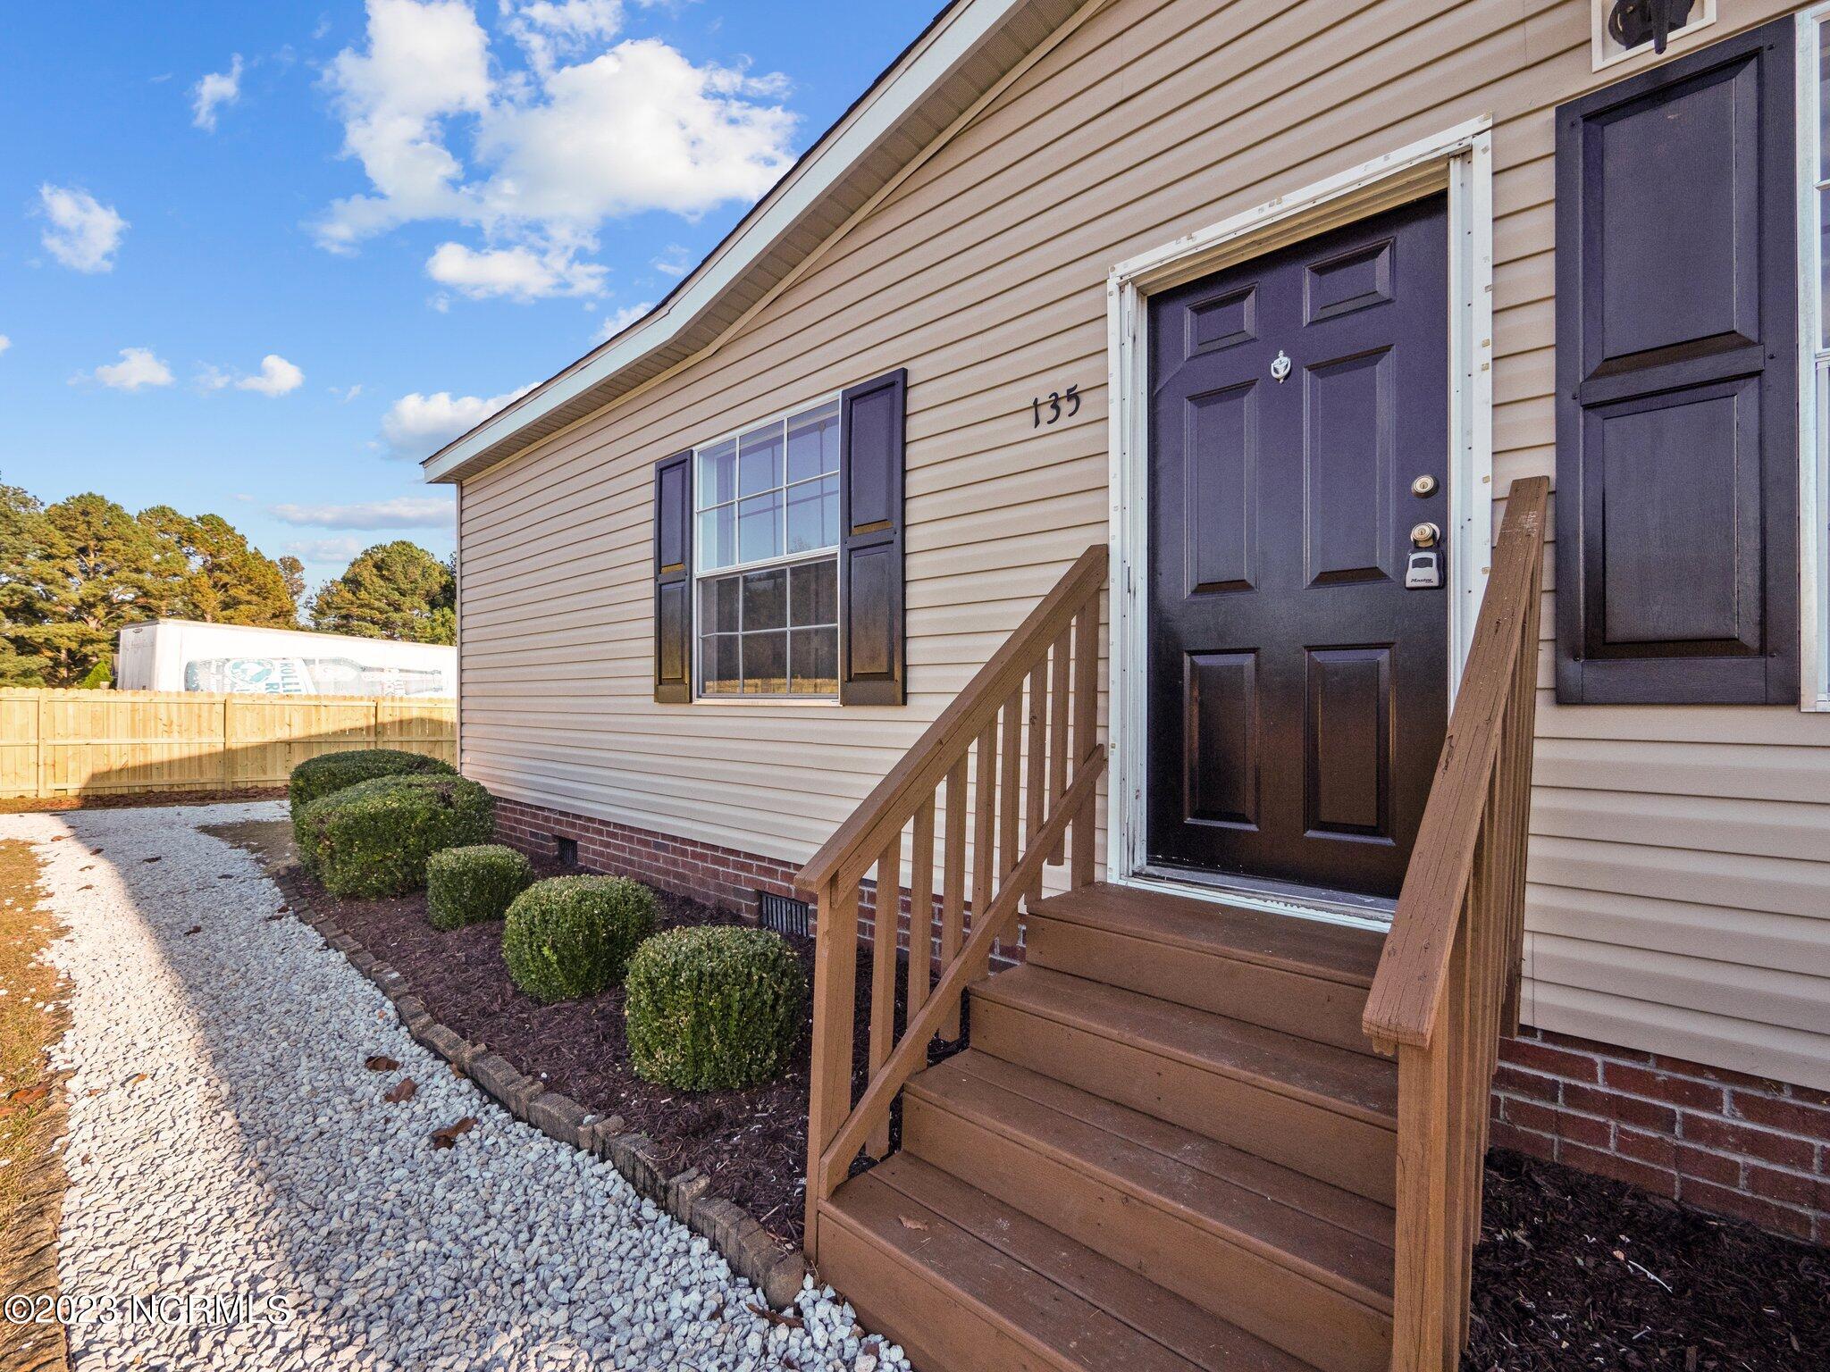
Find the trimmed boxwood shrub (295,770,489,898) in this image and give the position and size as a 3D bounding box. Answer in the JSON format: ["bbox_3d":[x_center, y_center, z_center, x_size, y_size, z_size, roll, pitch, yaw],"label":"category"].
[{"bbox_3d":[-3.288,0.892,4.769,1.100,0.670,0.930,-1,-1,40],"label":"trimmed boxwood shrub"}]

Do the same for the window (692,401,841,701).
[{"bbox_3d":[-0.780,-0.622,3.814,1.198,1.439,0.080,-1,-1,40],"label":"window"}]

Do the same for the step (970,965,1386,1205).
[{"bbox_3d":[0.647,0.900,1.758,1.054,0.171,0.293,-1,-1,40],"label":"step"}]

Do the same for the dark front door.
[{"bbox_3d":[1.152,-0.374,2.301,0.854,1.968,0.045,-1,-1,40],"label":"dark front door"}]

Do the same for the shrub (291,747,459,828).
[{"bbox_3d":[-4.161,0.864,5.712,1.050,0.750,1.020,-1,-1,40],"label":"shrub"}]

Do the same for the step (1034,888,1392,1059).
[{"bbox_3d":[0.893,0.745,2.050,1.054,0.168,0.469,-1,-1,40],"label":"step"}]

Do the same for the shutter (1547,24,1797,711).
[{"bbox_3d":[1.697,-0.677,1.668,0.378,1.438,0.030,-1,-1,40],"label":"shutter"}]

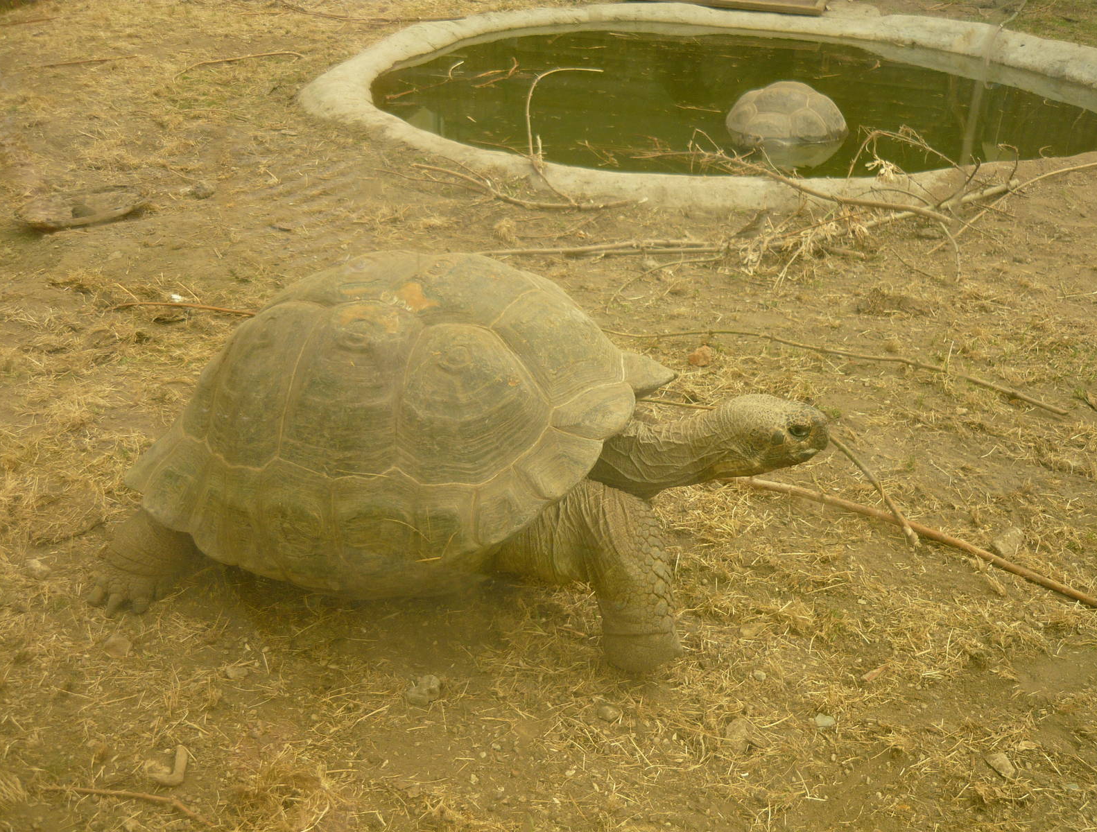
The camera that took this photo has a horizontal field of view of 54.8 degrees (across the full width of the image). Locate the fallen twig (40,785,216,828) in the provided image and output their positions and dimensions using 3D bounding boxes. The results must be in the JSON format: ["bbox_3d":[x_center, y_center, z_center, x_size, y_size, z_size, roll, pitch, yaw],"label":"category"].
[{"bbox_3d":[-0.712,0.650,1.802,0.332,0.020,0.042,7,29,12],"label":"fallen twig"}]

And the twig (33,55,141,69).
[{"bbox_3d":[-3.563,-2.743,8.174,0.793,0.028,0.060,-19,33,-32],"label":"twig"}]

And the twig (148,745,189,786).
[{"bbox_3d":[-0.674,0.613,1.865,0.072,0.026,0.082,0,28,0],"label":"twig"}]

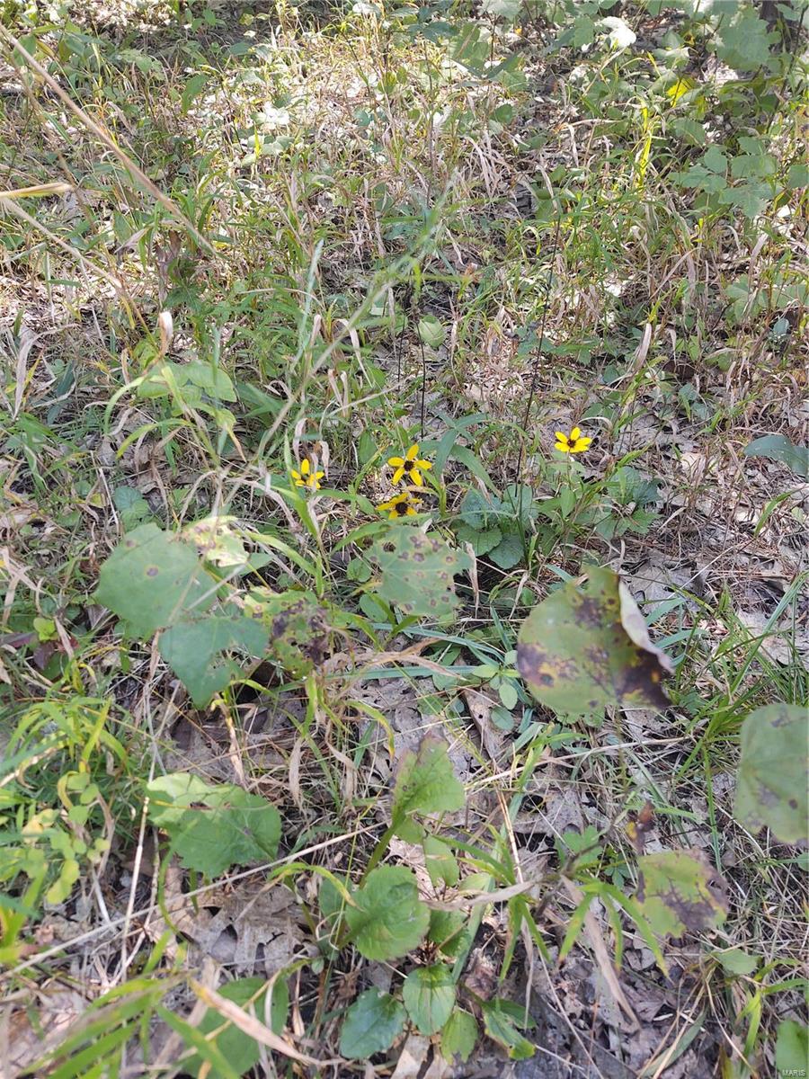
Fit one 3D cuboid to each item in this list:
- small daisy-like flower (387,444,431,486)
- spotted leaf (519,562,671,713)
[{"bbox_3d":[0.006,-0.086,0.970,0.050,0.016,0.048,0,78,0],"label":"small daisy-like flower"},{"bbox_3d":[0.124,0.066,0.550,0.092,0.030,0.088,7,71,7],"label":"spotted leaf"}]

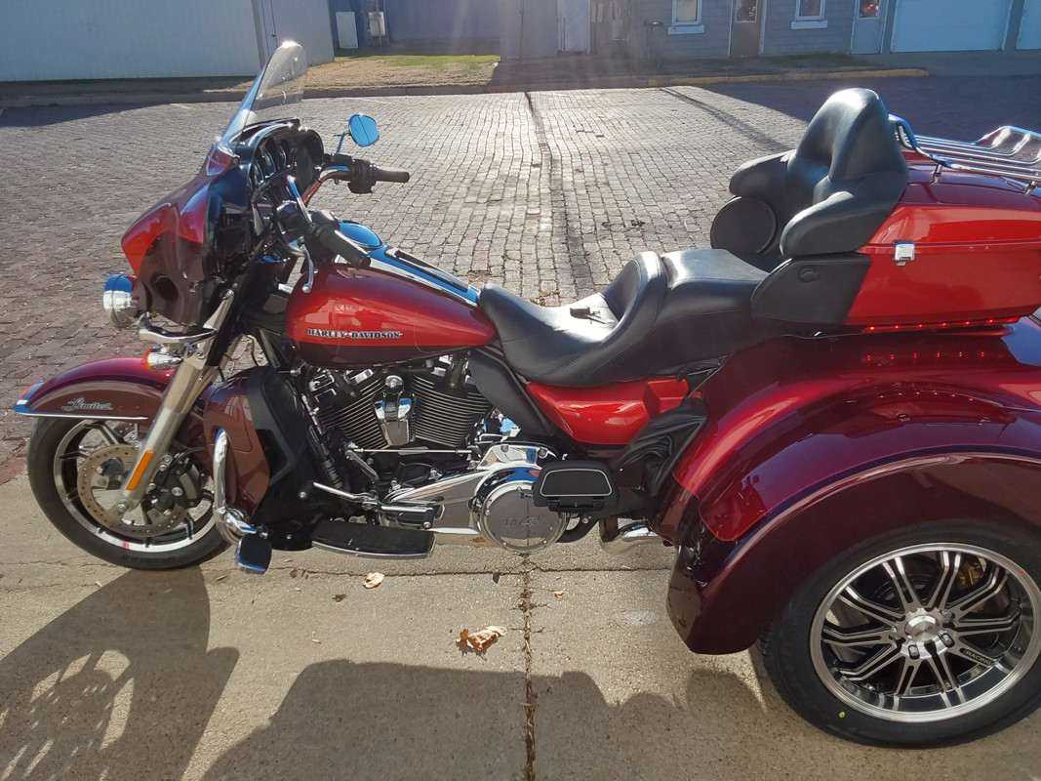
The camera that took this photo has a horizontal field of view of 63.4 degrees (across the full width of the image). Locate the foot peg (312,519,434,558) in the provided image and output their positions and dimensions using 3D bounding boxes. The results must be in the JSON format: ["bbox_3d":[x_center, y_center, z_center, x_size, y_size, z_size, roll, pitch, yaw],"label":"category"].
[{"bbox_3d":[-0.366,0.358,2.013,0.315,0.040,0.115,5,24,5],"label":"foot peg"}]

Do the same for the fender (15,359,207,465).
[{"bbox_3d":[-1.071,0.048,2.292,0.670,0.310,0.185,-3,27,1],"label":"fender"}]

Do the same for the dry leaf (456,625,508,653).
[{"bbox_3d":[-0.099,0.629,2.132,0.125,0.035,0.065,-8,24,-11],"label":"dry leaf"}]

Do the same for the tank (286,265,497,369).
[{"bbox_3d":[-0.294,-0.226,2.090,0.560,0.270,0.370,0,24,7],"label":"tank"}]

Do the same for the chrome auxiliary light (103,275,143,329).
[{"bbox_3d":[-0.907,-0.205,1.938,0.095,0.125,0.125,-3,23,1],"label":"chrome auxiliary light"}]

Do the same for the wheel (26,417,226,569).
[{"bbox_3d":[-1.069,0.248,2.394,0.632,0.632,0.135,-3,27,1],"label":"wheel"}]

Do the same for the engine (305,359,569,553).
[{"bbox_3d":[-0.200,0.112,2.178,0.680,0.500,0.450,0,24,7],"label":"engine"}]

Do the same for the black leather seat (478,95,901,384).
[{"bbox_3d":[0.358,-0.358,1.951,0.960,0.620,0.600,0,24,7],"label":"black leather seat"}]

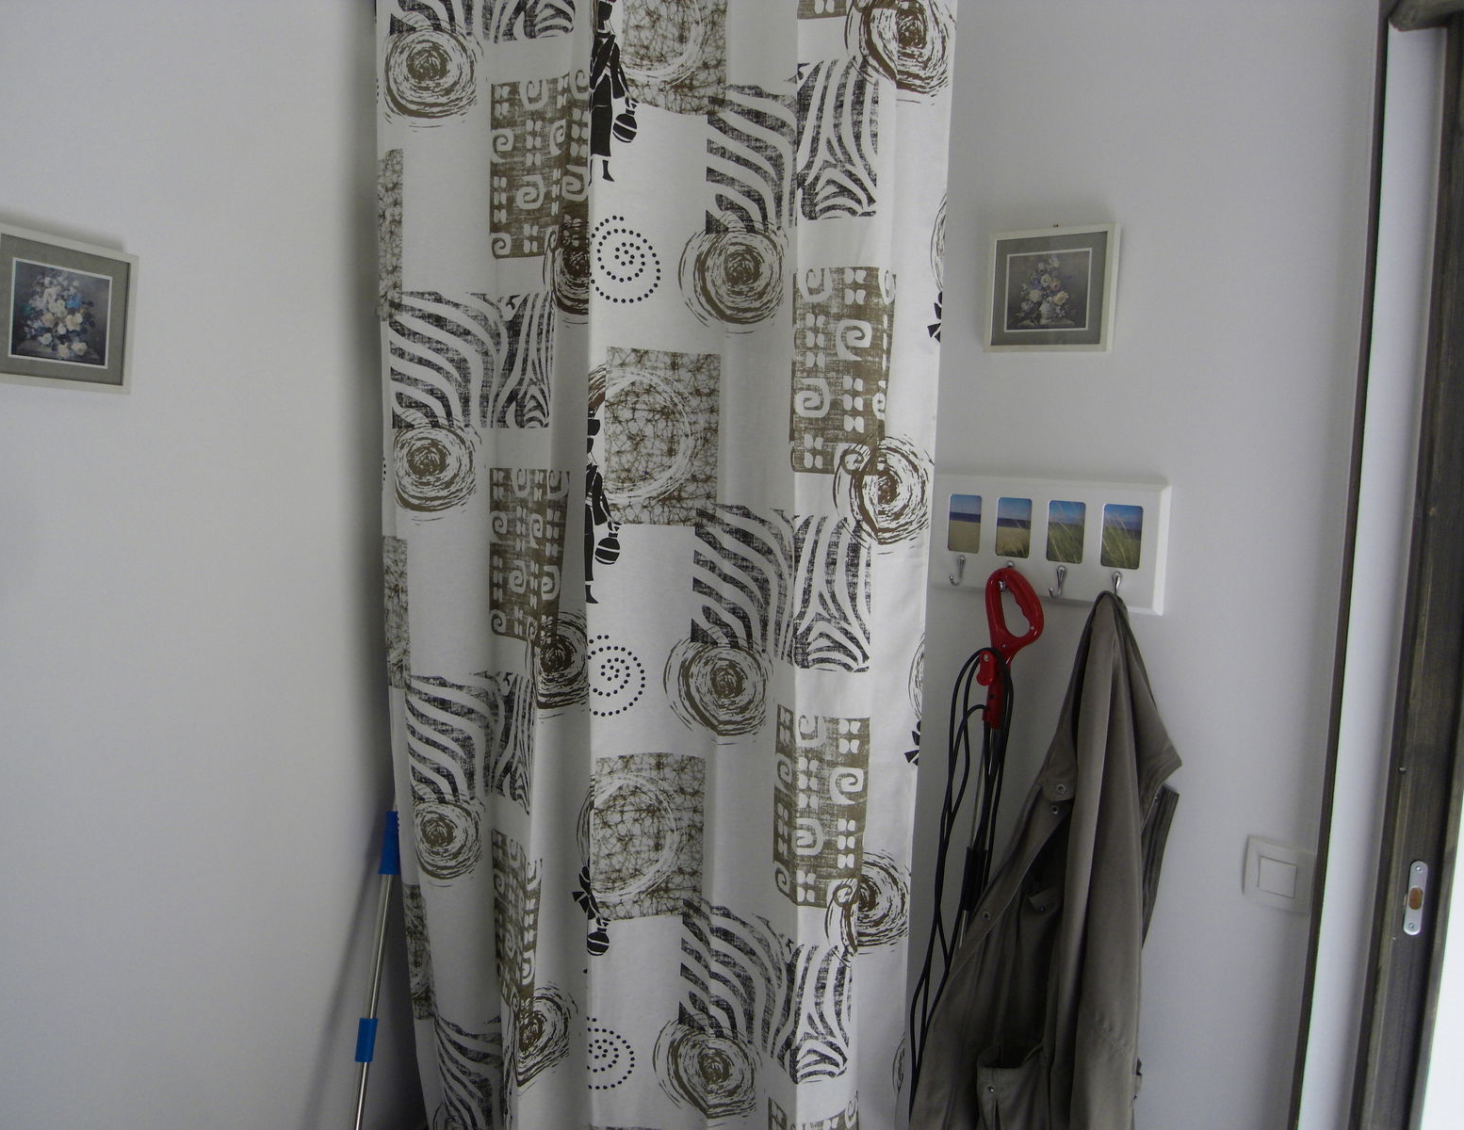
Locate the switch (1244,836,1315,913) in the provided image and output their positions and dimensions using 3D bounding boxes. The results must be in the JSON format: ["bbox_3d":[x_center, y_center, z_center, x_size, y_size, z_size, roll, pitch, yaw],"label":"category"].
[{"bbox_3d":[0.697,0.398,1.332,0.080,0.080,0.012,7,11,41],"label":"switch"}]

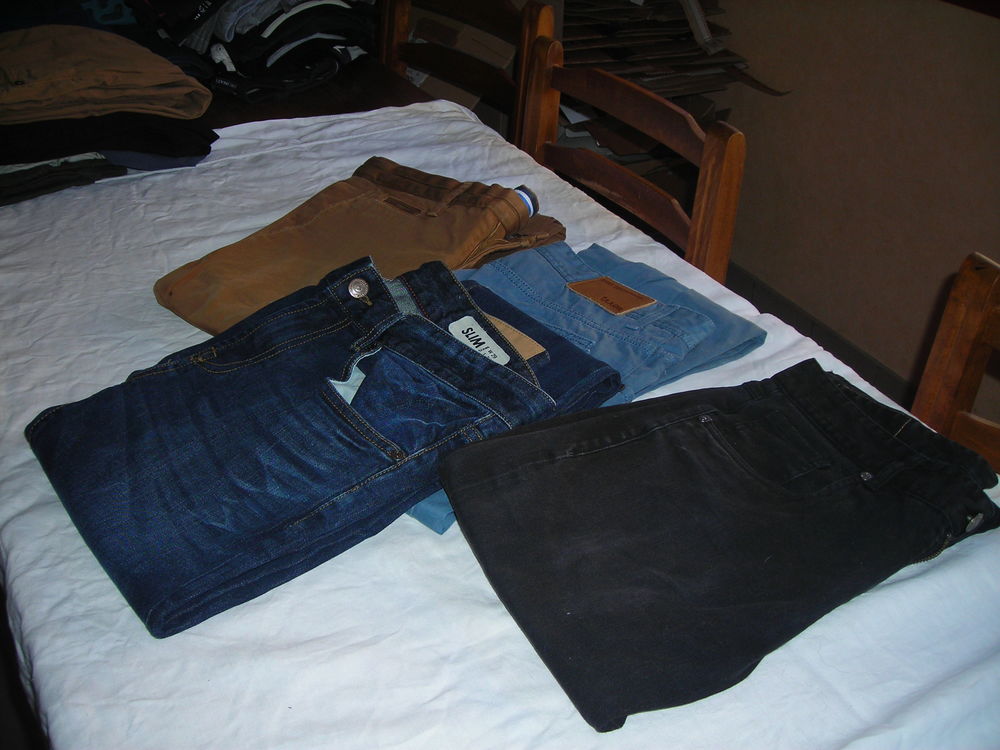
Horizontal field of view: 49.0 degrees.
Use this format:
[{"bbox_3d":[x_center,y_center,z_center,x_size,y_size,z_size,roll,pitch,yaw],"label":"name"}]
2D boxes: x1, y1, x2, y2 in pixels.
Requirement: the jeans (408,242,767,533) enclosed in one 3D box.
[{"bbox_3d":[0.022,-0.025,0.991,0.398,0.042,0.269,-24,40,-33],"label":"jeans"}]

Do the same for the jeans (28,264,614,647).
[{"bbox_3d":[-0.143,0.020,0.892,0.414,0.072,0.269,-24,40,-33],"label":"jeans"}]

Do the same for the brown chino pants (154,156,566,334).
[{"bbox_3d":[-0.144,-0.129,1.148,0.289,0.052,0.361,21,38,30],"label":"brown chino pants"}]

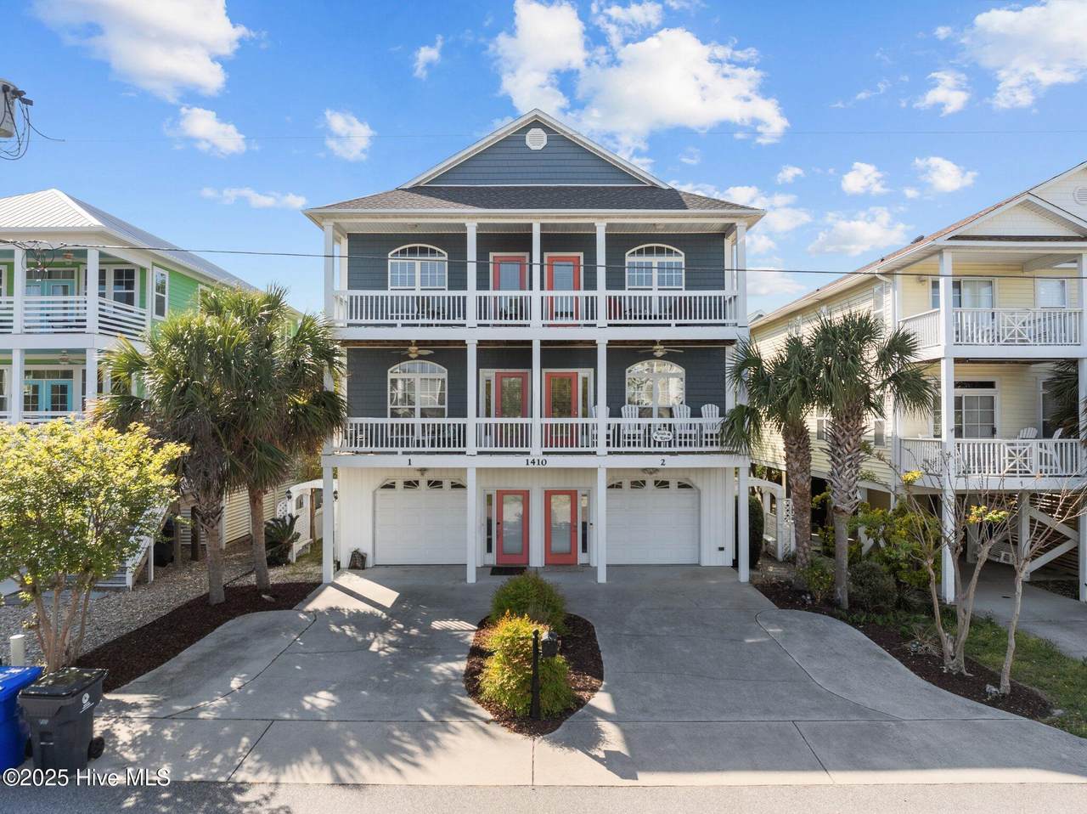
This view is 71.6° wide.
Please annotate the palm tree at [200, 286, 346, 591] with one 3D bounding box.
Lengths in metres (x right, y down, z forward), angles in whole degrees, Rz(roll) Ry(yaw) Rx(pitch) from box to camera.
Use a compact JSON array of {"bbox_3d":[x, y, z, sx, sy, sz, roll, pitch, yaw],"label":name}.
[{"bbox_3d":[-6.665,0.757,18.489,3.500,7.400,3.500,0,-1,0],"label":"palm tree"}]

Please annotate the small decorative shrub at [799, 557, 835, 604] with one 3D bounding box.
[{"bbox_3d":[6.344,3.943,17.430,0.850,1.050,0.850,0,-1,0],"label":"small decorative shrub"}]

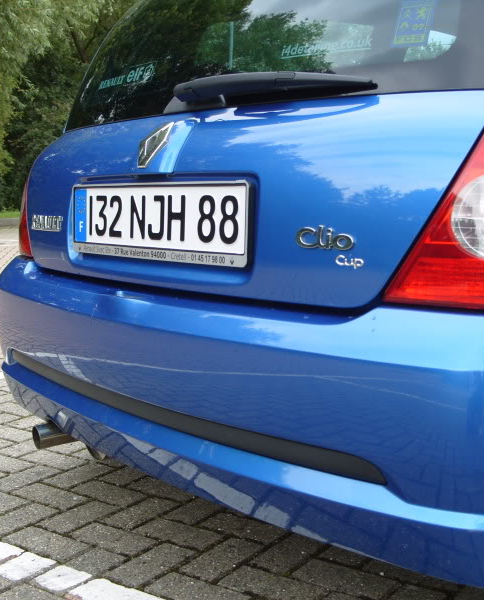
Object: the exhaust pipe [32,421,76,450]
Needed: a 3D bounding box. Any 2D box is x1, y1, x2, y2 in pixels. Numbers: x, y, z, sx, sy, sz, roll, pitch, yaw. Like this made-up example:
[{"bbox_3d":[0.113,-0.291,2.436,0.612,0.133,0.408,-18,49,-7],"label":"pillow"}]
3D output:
[{"bbox_3d":[-0.404,0.295,1.806,0.115,0.055,0.055,-8,10,-42],"label":"exhaust pipe"}]

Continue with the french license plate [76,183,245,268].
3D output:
[{"bbox_3d":[-0.164,-0.142,1.466,0.017,0.132,0.528,-4,8,-42],"label":"french license plate"}]

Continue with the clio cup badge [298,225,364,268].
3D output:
[{"bbox_3d":[0.127,-0.078,1.171,0.122,0.058,0.010,7,5,39],"label":"clio cup badge"}]

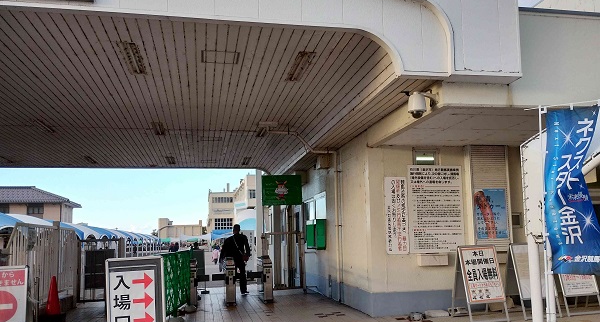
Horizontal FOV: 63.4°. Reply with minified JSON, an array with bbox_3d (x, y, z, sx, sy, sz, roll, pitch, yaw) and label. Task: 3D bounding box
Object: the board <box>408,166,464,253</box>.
[{"bbox_3d":[2.268,0.812,8.080,0.960,1.440,0.030,0,-7,-11],"label":"board"}]

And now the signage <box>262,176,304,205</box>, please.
[{"bbox_3d":[-0.403,0.687,11.300,0.940,0.690,0.040,0,-7,-11],"label":"signage"}]

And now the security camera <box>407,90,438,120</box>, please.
[{"bbox_3d":[1.447,-0.655,5.710,0.360,0.320,0.210,0,-7,-11],"label":"security camera"}]

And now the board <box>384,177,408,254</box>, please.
[{"bbox_3d":[1.596,0.903,7.970,0.380,1.260,0.030,0,-7,-11],"label":"board"}]

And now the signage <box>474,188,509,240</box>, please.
[{"bbox_3d":[3.261,0.901,8.250,0.600,0.850,0.020,0,-7,-11],"label":"signage"}]

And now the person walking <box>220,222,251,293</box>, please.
[{"bbox_3d":[-1.540,2.334,11.500,0.660,1.660,0.500,0,-7,-11],"label":"person walking"}]

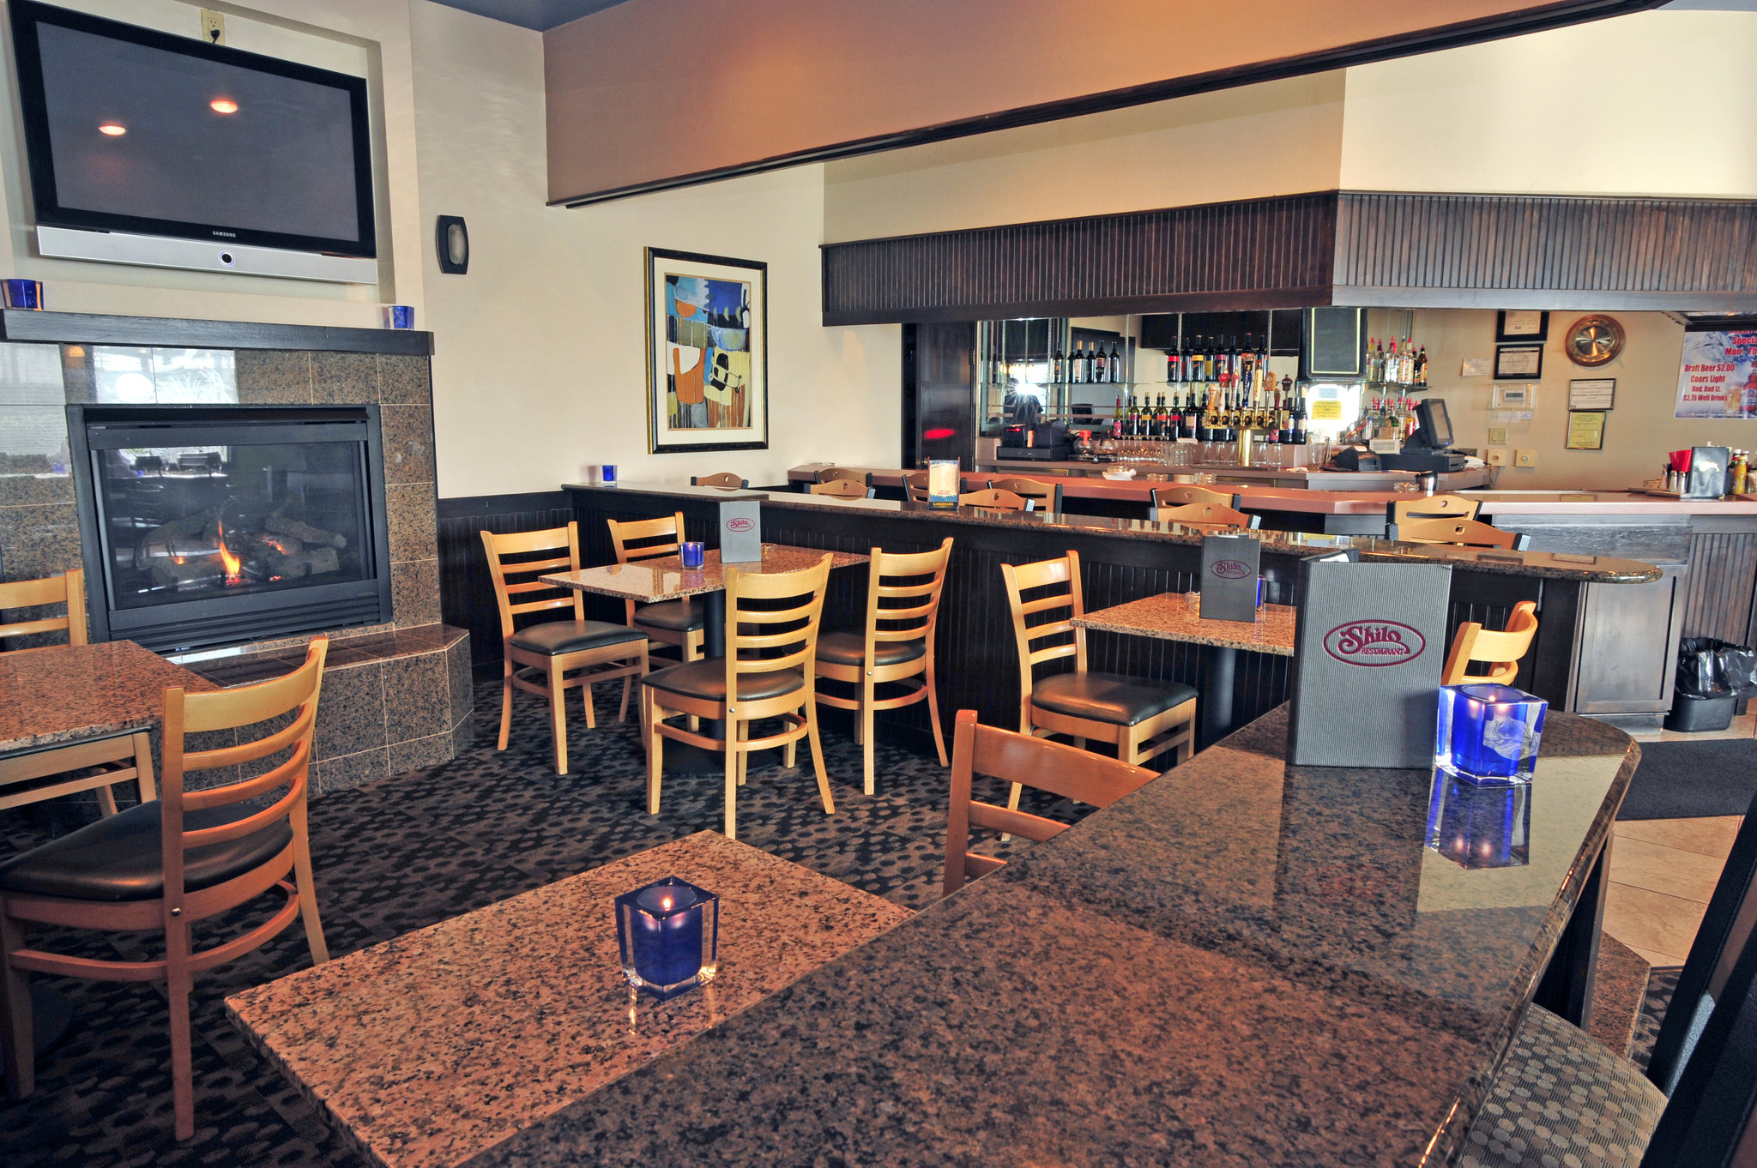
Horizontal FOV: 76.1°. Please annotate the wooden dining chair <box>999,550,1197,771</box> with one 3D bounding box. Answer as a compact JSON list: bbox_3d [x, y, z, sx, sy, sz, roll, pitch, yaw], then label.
[{"bbox_3d":[0.685,0.361,3.454,0.465,0.850,0.440,9,12,40],"label":"wooden dining chair"}]

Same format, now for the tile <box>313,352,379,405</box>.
[{"bbox_3d":[-2.043,-0.788,4.307,0.015,0.200,0.260,8,12,40],"label":"tile"}]

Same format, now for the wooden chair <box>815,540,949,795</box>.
[{"bbox_3d":[-0.047,0.260,4.128,0.480,0.860,0.450,9,12,40],"label":"wooden chair"}]

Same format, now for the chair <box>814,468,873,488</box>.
[{"bbox_3d":[-0.066,-0.126,6.405,0.430,1.080,0.470,8,12,38],"label":"chair"}]

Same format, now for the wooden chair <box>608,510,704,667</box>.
[{"bbox_3d":[-0.816,0.150,4.754,0.480,0.860,0.450,7,11,32],"label":"wooden chair"}]

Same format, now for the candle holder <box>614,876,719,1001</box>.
[{"bbox_3d":[-0.219,0.371,1.172,0.075,0.090,0.075,8,12,40],"label":"candle holder"}]

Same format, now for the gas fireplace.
[{"bbox_3d":[-2.408,-0.225,4.181,0.320,0.875,1.035,8,12,40],"label":"gas fireplace"}]

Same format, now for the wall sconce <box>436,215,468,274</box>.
[{"bbox_3d":[-1.838,-1.464,4.833,0.055,0.240,0.128,9,12,41],"label":"wall sconce"}]

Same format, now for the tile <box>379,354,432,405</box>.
[{"bbox_3d":[-1.855,-0.800,4.397,0.015,0.197,0.204,9,13,41],"label":"tile"}]

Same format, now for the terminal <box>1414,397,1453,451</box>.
[{"bbox_3d":[3.742,-1.082,7.550,0.105,0.330,0.360,-7,2,39],"label":"terminal"}]

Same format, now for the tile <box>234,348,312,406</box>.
[{"bbox_3d":[-2.178,-0.743,4.046,0.015,0.189,0.252,9,13,41],"label":"tile"}]

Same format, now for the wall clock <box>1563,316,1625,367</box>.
[{"bbox_3d":[5.102,-1.732,7.993,0.372,0.368,0.050,9,13,41],"label":"wall clock"}]

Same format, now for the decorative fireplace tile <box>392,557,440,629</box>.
[{"bbox_3d":[-1.871,0.036,4.535,0.015,0.264,0.204,9,13,41],"label":"decorative fireplace tile"}]

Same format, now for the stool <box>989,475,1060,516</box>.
[{"bbox_3d":[0.830,0.012,5.677,0.430,1.120,0.470,8,12,38],"label":"stool"}]

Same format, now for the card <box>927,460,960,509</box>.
[{"bbox_3d":[0.256,-0.389,4.365,0.130,0.195,0.080,1,9,3],"label":"card"}]

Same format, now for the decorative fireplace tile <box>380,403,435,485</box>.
[{"bbox_3d":[-1.861,-0.550,4.437,0.015,0.311,0.204,9,13,41],"label":"decorative fireplace tile"}]

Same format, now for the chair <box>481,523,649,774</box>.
[{"bbox_3d":[-1.165,0.219,4.257,0.450,0.852,0.440,9,12,39],"label":"chair"}]

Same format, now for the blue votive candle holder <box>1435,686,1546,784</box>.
[{"bbox_3d":[0.684,0.169,1.258,0.075,0.093,0.075,-1,9,-9],"label":"blue votive candle holder"}]

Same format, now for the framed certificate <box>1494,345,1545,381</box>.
[{"bbox_3d":[4.760,-1.651,8.340,0.309,0.252,0.020,9,13,41],"label":"framed certificate"}]

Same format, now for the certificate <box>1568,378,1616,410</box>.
[{"bbox_3d":[5.070,-1.344,7.968,0.271,0.223,0.018,8,12,38],"label":"certificate"}]

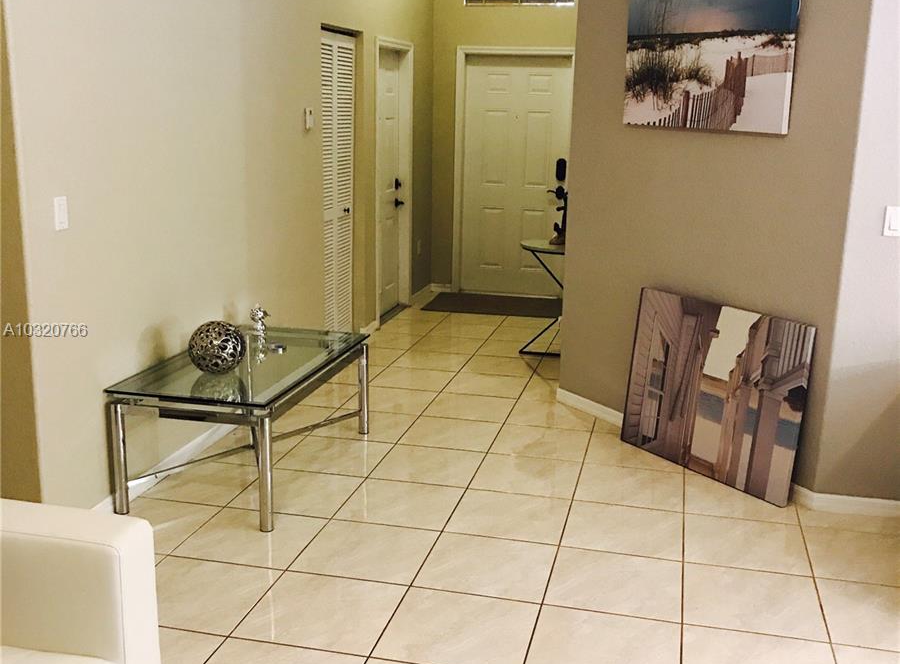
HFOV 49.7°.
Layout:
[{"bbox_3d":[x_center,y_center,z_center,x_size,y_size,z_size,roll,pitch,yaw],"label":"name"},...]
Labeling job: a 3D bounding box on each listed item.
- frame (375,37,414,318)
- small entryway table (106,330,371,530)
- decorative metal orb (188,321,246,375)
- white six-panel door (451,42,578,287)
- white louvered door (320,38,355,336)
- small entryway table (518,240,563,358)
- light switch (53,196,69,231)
[{"bbox_3d":[-0.465,-1.163,7.489,0.120,2.100,0.980,4,13,13],"label":"frame"},{"bbox_3d":[-0.875,0.372,4.358,0.690,0.510,1.270,4,13,13],"label":"small entryway table"},{"bbox_3d":[-0.967,0.064,4.034,0.230,0.230,0.230,4,13,13],"label":"decorative metal orb"},{"bbox_3d":[0.572,-1.347,8.469,0.920,2.060,0.050,4,13,13],"label":"white six-panel door"},{"bbox_3d":[-0.770,-0.875,6.321,0.040,2.030,0.750,4,14,14],"label":"white louvered door"},{"bbox_3d":[0.872,-0.215,6.547,0.780,0.730,0.380,4,13,13],"label":"small entryway table"},{"bbox_3d":[-1.386,-0.424,3.476,0.012,0.115,0.070,4,13,13],"label":"light switch"}]

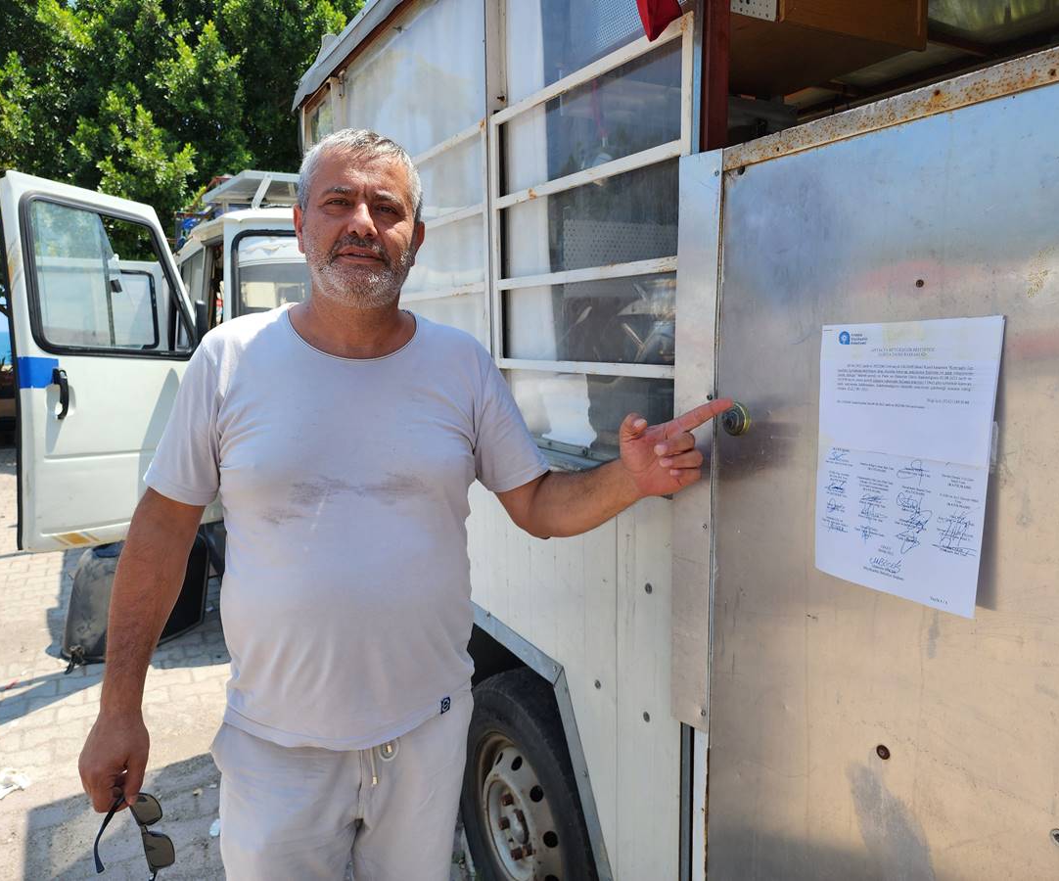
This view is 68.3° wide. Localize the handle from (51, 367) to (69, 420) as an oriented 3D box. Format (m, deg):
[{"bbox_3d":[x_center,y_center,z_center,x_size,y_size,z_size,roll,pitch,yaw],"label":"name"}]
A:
[{"bbox_3d":[-1.699,-0.169,2.830,0.046,0.180,0.034,5,6,31],"label":"handle"}]

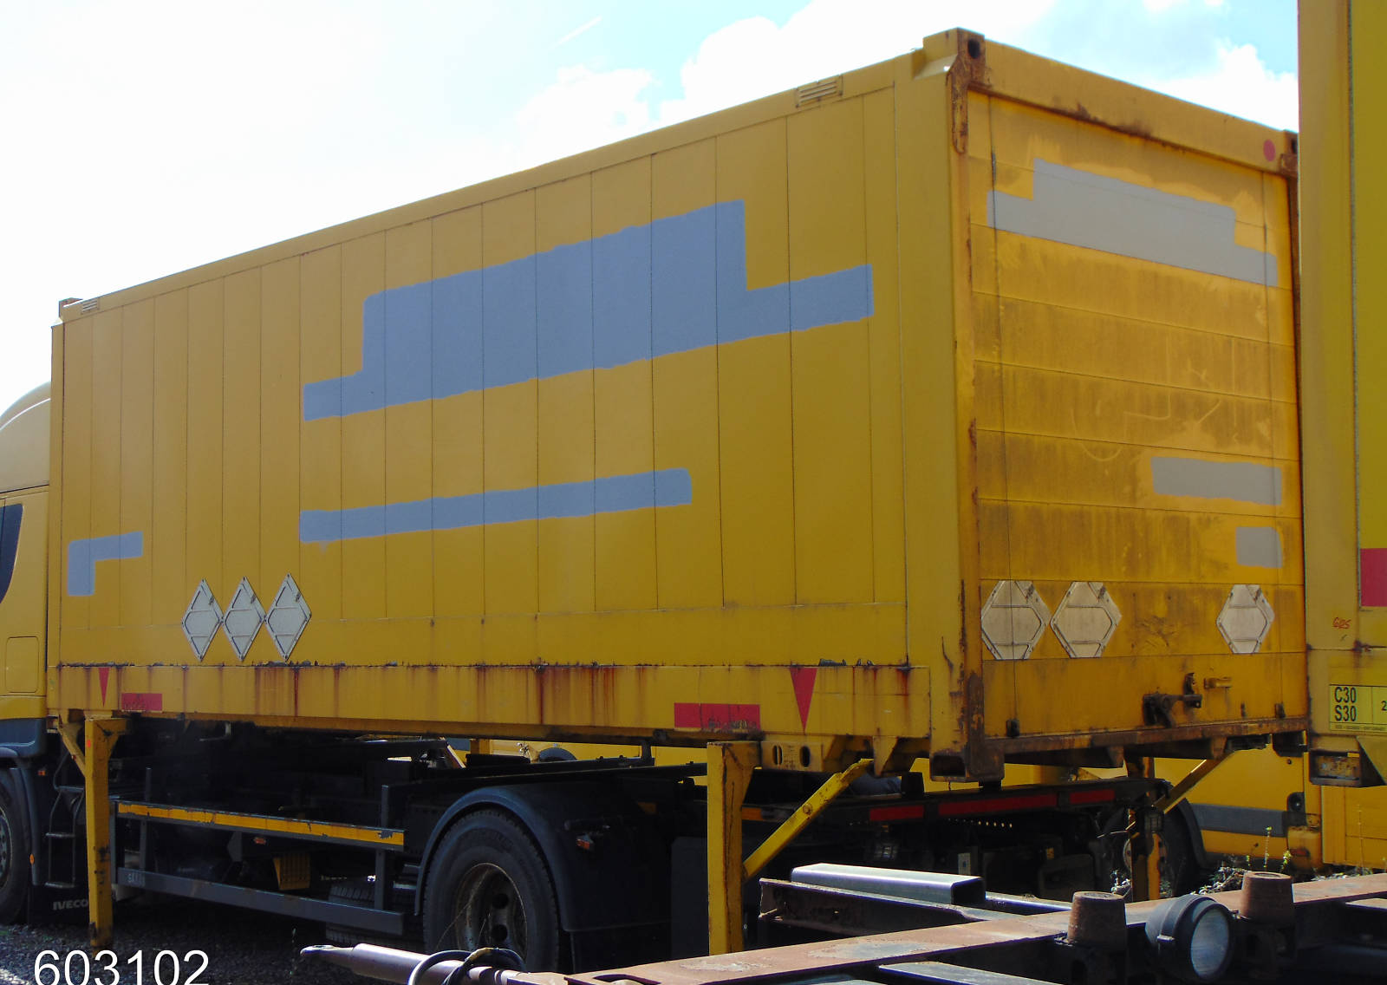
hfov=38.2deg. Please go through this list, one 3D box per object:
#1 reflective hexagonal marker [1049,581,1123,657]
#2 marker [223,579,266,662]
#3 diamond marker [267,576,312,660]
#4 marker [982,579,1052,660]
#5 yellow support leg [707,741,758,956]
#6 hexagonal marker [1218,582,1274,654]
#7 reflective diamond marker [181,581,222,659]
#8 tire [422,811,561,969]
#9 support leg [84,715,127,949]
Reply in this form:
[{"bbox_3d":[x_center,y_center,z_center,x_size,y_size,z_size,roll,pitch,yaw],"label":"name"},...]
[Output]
[{"bbox_3d":[1.508,0.486,7.642,0.445,0.291,0.020,3,-6,-42],"label":"reflective hexagonal marker"},{"bbox_3d":[-2.424,0.682,10.796,0.020,0.450,0.450,3,-6,-42],"label":"marker"},{"bbox_3d":[-2.122,0.648,10.466,0.020,0.445,0.450,3,-6,-42],"label":"diamond marker"},{"bbox_3d":[1.183,0.469,7.346,0.430,0.296,0.020,3,-6,-42],"label":"marker"},{"bbox_3d":[0.178,1.706,8.093,0.210,1.390,0.100,3,-6,-42],"label":"yellow support leg"},{"bbox_3d":[2.322,0.531,8.385,0.429,0.287,0.020,3,-6,-42],"label":"hexagonal marker"},{"bbox_3d":[-2.734,0.712,11.134,0.020,0.452,0.455,3,-6,-42],"label":"reflective diamond marker"},{"bbox_3d":[-0.847,1.971,9.283,0.300,1.020,1.020,3,-6,-42],"label":"tire"},{"bbox_3d":[-3.574,2.072,12.185,0.210,1.370,0.110,3,-6,-42],"label":"support leg"}]

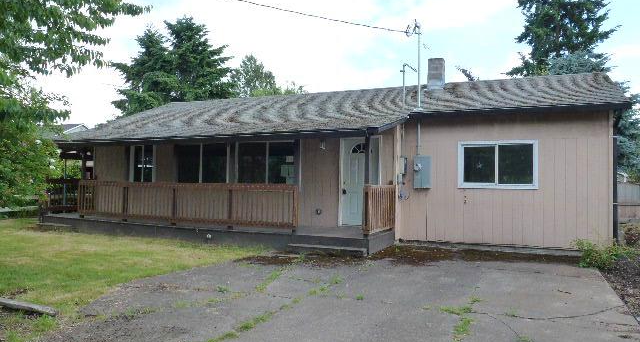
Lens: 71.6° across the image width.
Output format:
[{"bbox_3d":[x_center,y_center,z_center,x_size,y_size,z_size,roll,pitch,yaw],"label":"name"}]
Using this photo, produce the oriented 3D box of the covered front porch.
[{"bbox_3d":[-2.899,0.396,11.097,9.400,2.353,2.430,0,-1,24],"label":"covered front porch"}]

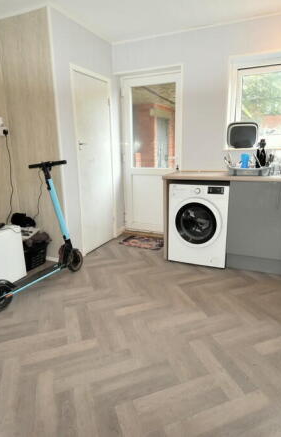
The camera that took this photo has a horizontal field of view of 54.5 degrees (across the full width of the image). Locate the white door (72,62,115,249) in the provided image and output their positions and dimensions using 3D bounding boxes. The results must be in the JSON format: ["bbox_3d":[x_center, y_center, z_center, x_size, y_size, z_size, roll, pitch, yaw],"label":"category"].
[{"bbox_3d":[-0.544,-0.621,3.327,0.050,2.010,0.735,6,16,24],"label":"white door"}]

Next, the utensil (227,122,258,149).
[{"bbox_3d":[1.159,-0.944,3.104,0.325,0.285,0.130,6,16,24],"label":"utensil"}]

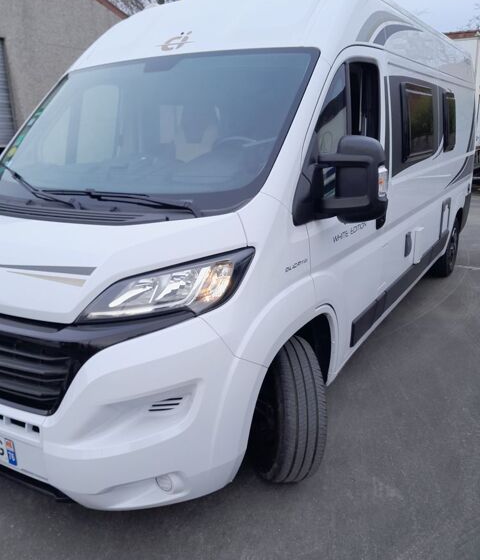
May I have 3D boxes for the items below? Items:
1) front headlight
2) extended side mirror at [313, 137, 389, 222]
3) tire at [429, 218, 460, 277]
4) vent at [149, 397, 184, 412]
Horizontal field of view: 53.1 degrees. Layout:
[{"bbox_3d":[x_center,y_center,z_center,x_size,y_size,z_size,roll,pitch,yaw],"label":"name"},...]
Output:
[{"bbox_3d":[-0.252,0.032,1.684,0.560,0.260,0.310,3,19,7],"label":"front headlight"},{"bbox_3d":[0.412,-0.368,1.781,0.260,0.320,0.160,7,20,20],"label":"extended side mirror"},{"bbox_3d":[2.079,-0.359,4.961,0.220,0.690,0.690,12,22,31],"label":"tire"},{"bbox_3d":[-0.266,0.457,1.760,0.125,0.060,0.030,-2,19,-7],"label":"vent"}]

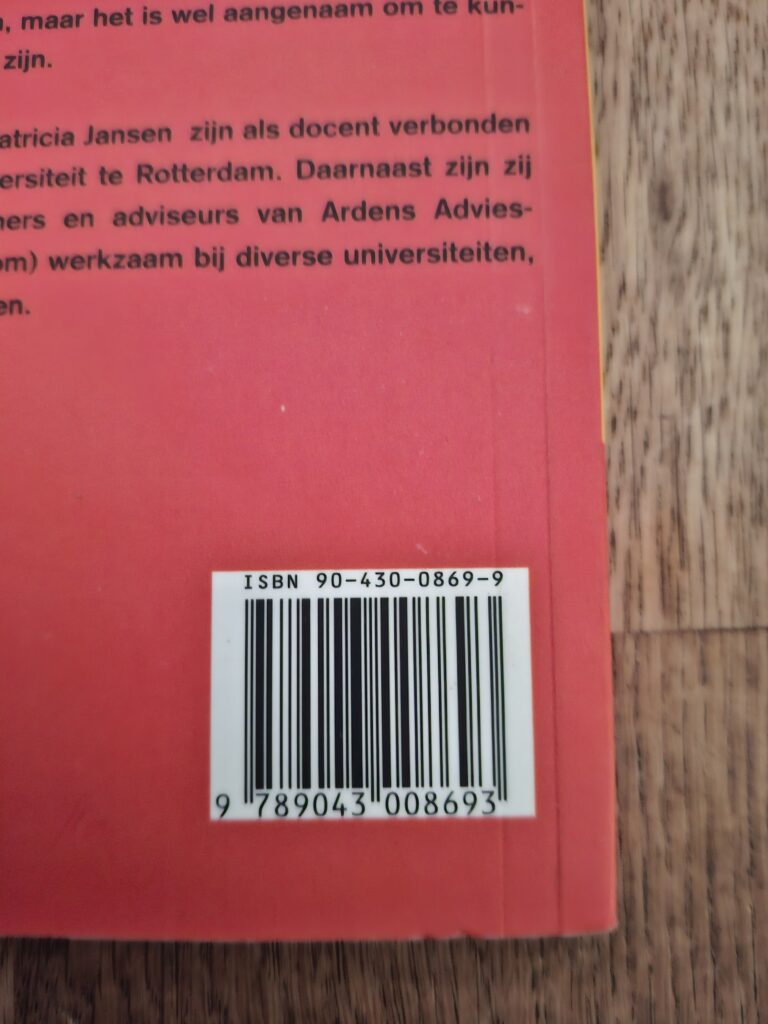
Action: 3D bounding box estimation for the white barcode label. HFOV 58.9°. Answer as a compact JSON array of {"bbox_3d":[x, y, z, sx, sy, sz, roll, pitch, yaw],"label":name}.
[{"bbox_3d":[-0.001,0.021,0.079,0.037,0.001,0.029,-1,85,1],"label":"white barcode label"}]

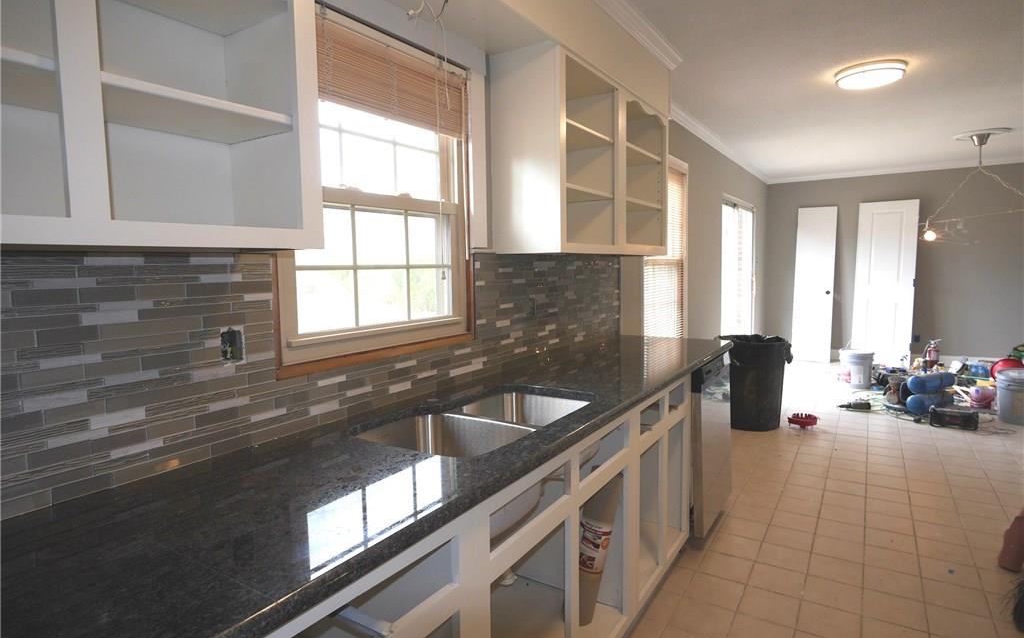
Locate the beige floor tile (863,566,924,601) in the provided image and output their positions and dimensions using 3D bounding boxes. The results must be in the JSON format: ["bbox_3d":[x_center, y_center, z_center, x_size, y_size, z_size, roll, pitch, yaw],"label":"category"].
[{"bbox_3d":[1.589,1.105,2.222,0.202,0.010,0.202,2,6,34],"label":"beige floor tile"}]

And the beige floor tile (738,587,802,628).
[{"bbox_3d":[1.016,1.134,2.098,0.200,0.010,0.200,3,7,32],"label":"beige floor tile"}]

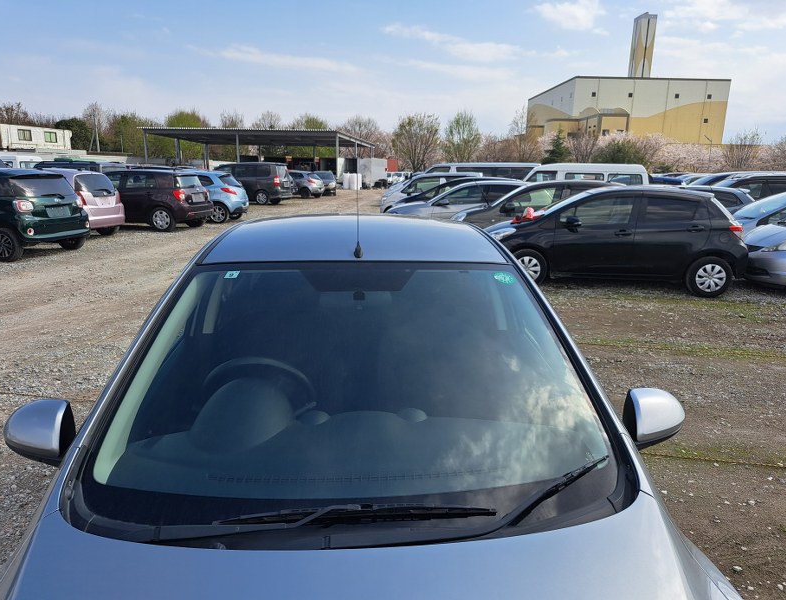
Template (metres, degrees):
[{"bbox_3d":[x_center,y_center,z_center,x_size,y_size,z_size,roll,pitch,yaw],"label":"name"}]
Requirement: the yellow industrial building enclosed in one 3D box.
[{"bbox_3d":[86.194,-77.770,212.310,51.900,59.000,63.000,1,13,0],"label":"yellow industrial building"}]

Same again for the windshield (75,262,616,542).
[{"bbox_3d":[-0.090,0.208,1.576,1.370,0.120,0.866,0,52,-6],"label":"windshield"}]

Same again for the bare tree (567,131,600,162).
[{"bbox_3d":[21.997,-16.485,64.393,4.100,6.337,4.100,6,14,18],"label":"bare tree"}]

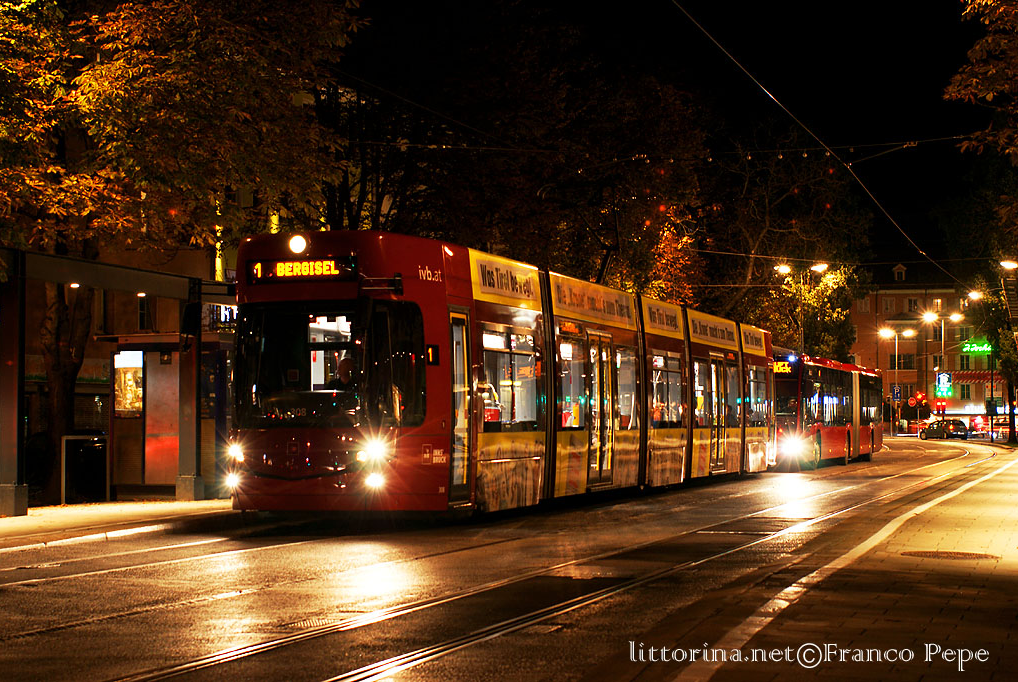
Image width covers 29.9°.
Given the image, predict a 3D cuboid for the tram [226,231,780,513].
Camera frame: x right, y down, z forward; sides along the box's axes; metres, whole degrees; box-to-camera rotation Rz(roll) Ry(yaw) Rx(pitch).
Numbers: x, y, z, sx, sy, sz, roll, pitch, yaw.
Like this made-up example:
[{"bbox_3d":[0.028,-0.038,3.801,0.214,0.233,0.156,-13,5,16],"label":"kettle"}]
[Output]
[{"bbox_3d":[1.663,1.031,34.509,2.400,3.450,27.600,-1,-2,17],"label":"tram"}]

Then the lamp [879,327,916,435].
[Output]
[{"bbox_3d":[32.586,3.549,160.186,2.500,8.900,0.450,0,-2,6],"label":"lamp"}]

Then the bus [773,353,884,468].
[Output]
[{"bbox_3d":[9.000,2.188,57.790,2.550,3.080,17.940,-1,-3,18],"label":"bus"}]

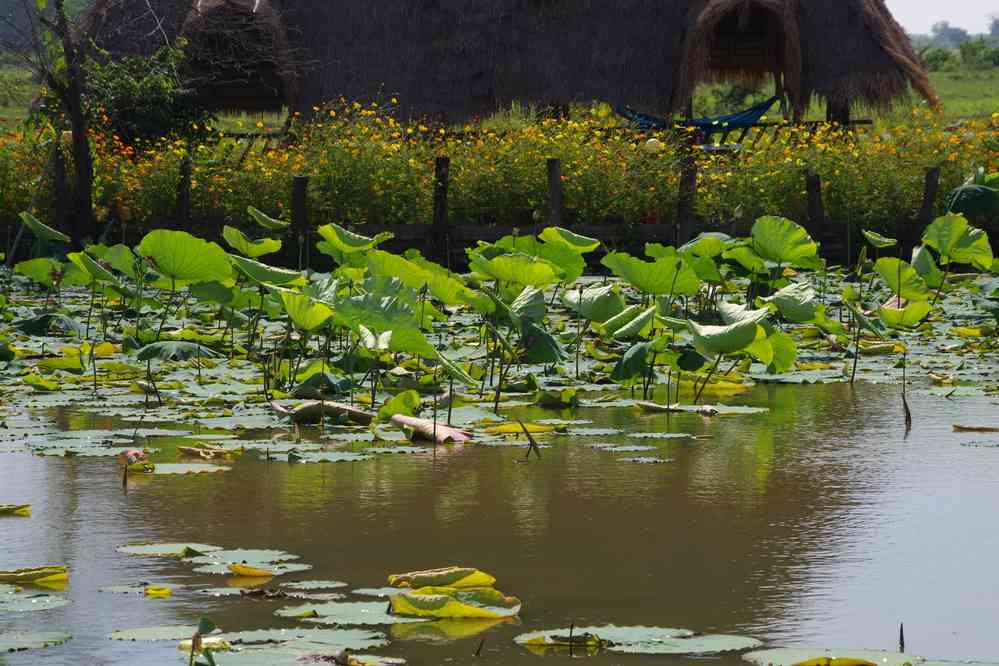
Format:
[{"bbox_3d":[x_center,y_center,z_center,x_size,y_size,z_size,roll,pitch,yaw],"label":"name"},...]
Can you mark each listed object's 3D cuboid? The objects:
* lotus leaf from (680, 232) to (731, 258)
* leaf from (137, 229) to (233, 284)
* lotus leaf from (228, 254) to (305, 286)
[{"bbox_3d":[1.568,-0.668,38.105,0.405,0.198,0.380,0,3,0],"label":"lotus leaf"},{"bbox_3d":[-2.181,-0.524,34.695,0.679,0.403,0.480,0,3,0],"label":"leaf"},{"bbox_3d":[-1.314,-0.352,28.161,0.428,0.172,0.380,0,3,0],"label":"lotus leaf"}]

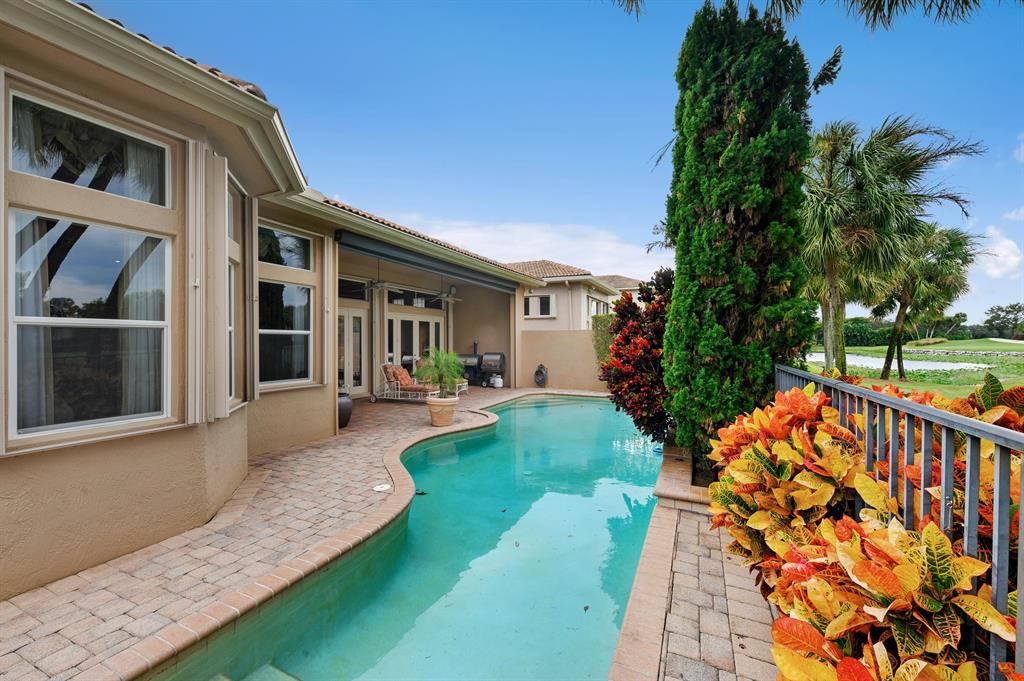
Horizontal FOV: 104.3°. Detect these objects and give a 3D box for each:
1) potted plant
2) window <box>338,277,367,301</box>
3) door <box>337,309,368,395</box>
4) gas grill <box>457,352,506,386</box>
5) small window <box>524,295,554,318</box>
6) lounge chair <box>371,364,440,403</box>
[{"bbox_3d":[-1.375,0.879,7.792,0.930,1.540,0.930,0,0,0],"label":"potted plant"},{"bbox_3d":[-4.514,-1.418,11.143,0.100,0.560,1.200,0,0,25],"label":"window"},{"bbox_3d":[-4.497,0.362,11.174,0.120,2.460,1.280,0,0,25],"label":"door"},{"bbox_3d":[-1.090,1.045,14.527,1.680,1.240,0.680,0,0,25],"label":"gas grill"},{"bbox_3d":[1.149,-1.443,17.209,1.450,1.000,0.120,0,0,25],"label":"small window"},{"bbox_3d":[-2.862,1.146,10.796,1.750,1.030,0.700,0,0,11],"label":"lounge chair"}]

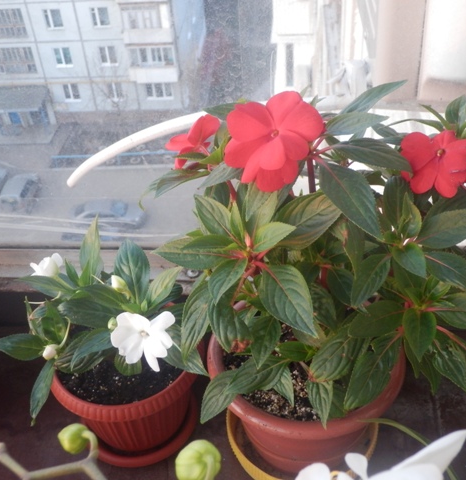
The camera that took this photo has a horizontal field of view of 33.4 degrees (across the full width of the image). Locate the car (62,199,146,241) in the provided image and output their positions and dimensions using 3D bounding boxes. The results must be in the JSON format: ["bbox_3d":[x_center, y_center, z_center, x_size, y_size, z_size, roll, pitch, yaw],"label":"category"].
[{"bbox_3d":[-7.371,-1.512,46.586,4.600,1.450,1.720,0,43,5],"label":"car"}]

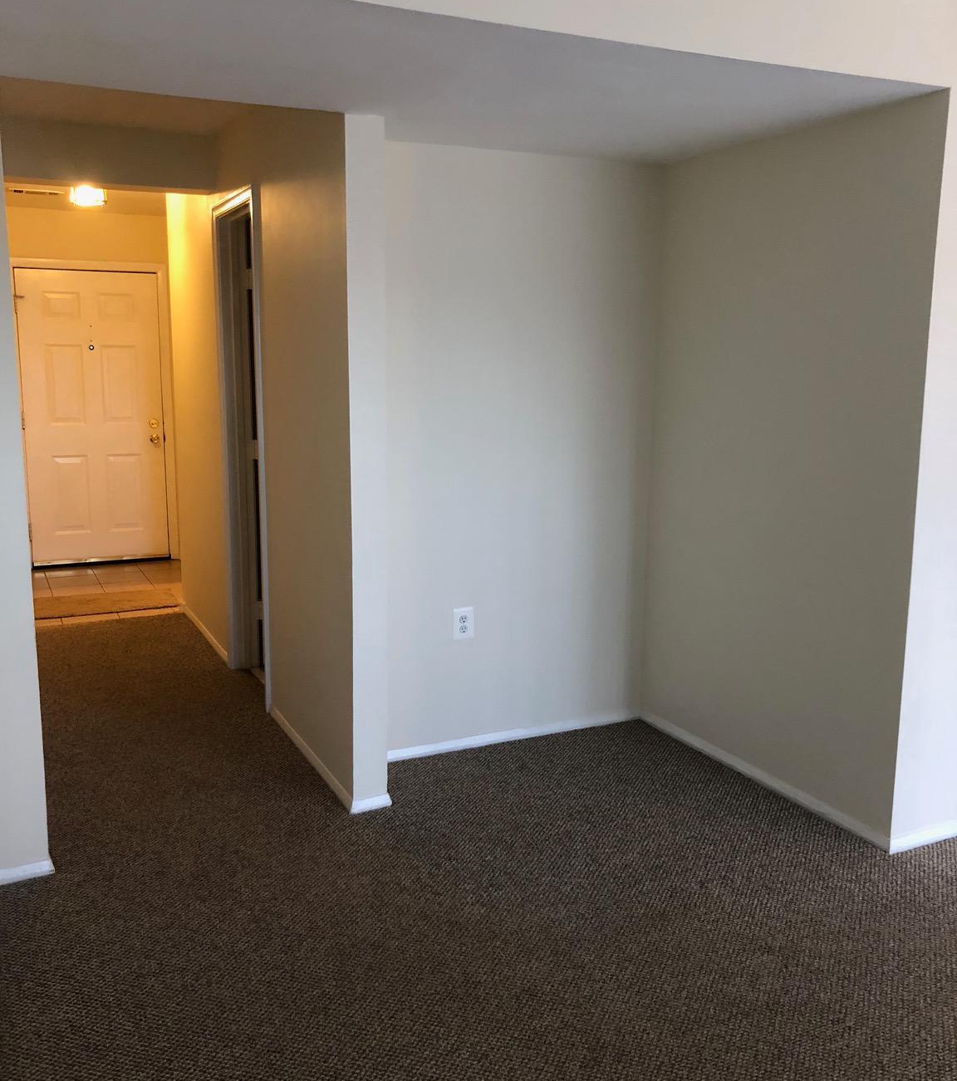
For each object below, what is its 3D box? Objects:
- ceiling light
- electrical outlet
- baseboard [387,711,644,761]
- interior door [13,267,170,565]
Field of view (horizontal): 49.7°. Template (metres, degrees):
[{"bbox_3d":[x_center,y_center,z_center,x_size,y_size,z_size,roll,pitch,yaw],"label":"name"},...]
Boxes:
[{"bbox_3d":[-2.191,-1.947,5.786,0.180,0.125,0.180,-4,11,-25],"label":"ceiling light"},{"bbox_3d":[-0.055,0.312,3.859,0.080,0.118,0.008,-4,11,-25],"label":"electrical outlet"},{"bbox_3d":[0.119,0.762,4.038,1.213,0.046,0.015,-4,11,-25],"label":"baseboard"},{"bbox_3d":[-2.699,-0.858,7.271,0.930,2.022,0.045,-4,11,-25],"label":"interior door"}]

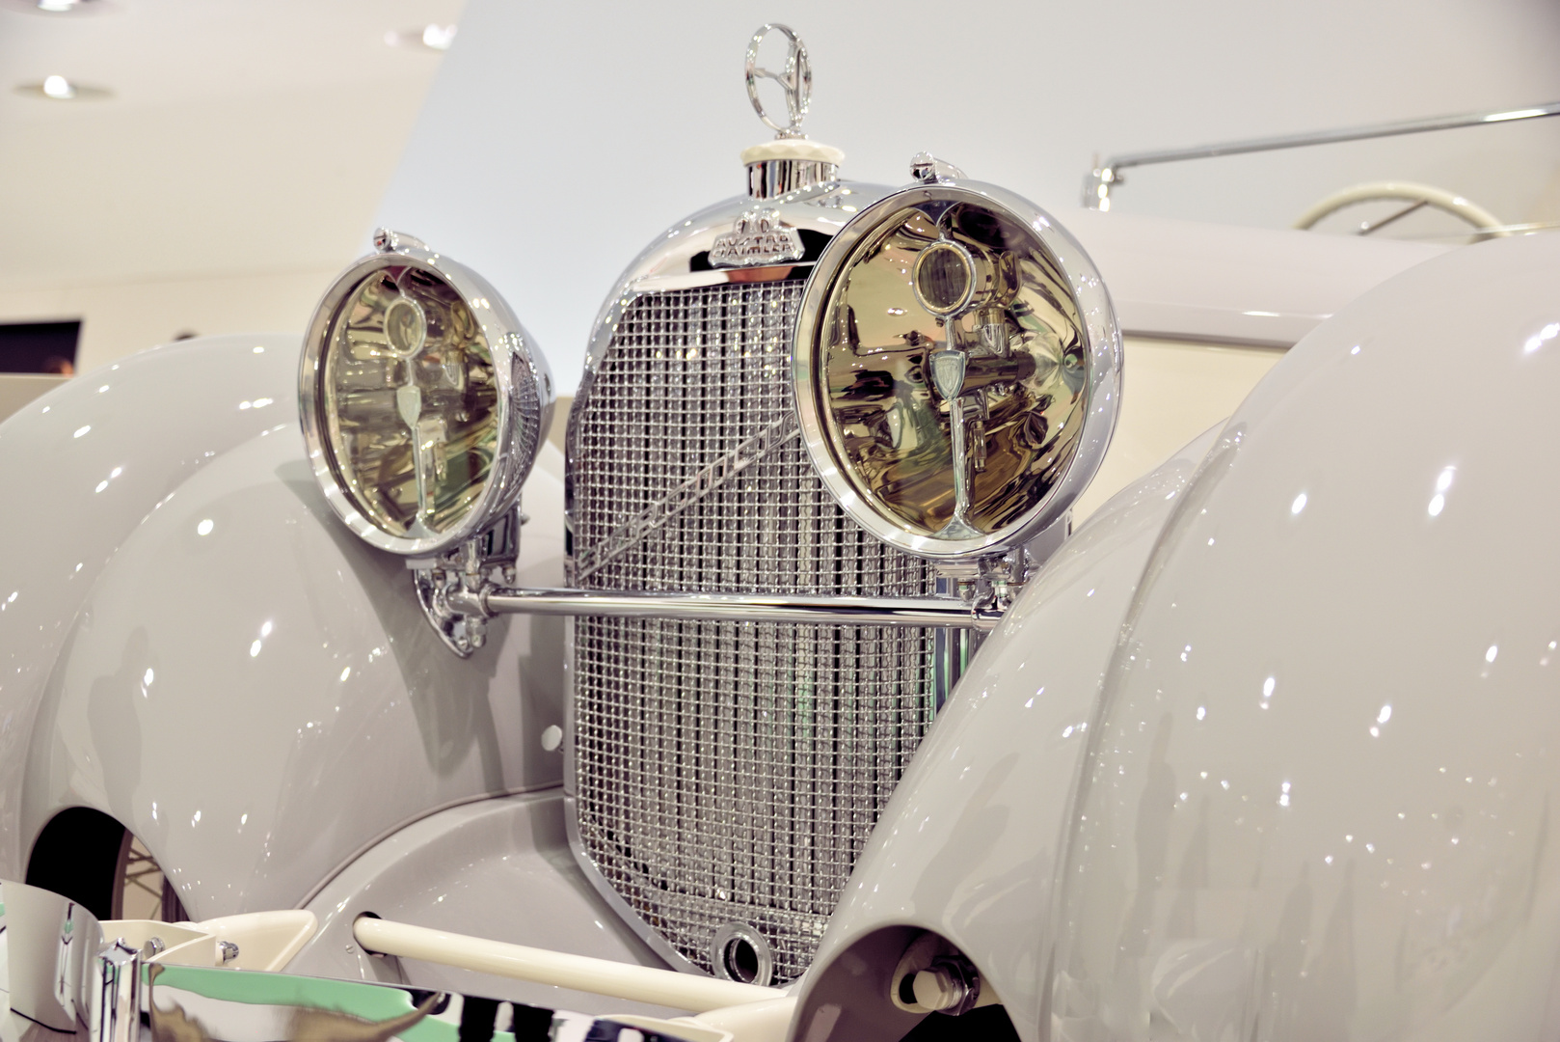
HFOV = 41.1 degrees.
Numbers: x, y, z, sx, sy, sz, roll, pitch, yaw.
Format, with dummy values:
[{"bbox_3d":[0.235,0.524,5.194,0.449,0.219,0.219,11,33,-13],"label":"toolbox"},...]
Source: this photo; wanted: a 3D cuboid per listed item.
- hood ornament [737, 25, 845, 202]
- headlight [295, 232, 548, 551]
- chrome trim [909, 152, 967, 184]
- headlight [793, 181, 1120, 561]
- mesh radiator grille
[{"bbox_3d":[0.010,-0.369,1.877,0.093,0.159,0.093,1,3,44],"label":"hood ornament"},{"bbox_3d":[-0.296,-0.127,1.973,0.284,0.300,0.186,0,6,39],"label":"headlight"},{"bbox_3d":[0.117,-0.260,1.538,0.020,0.024,0.059,0,6,39],"label":"chrome trim"},{"bbox_3d":[0.170,-0.118,1.606,0.284,0.284,0.186,0,6,39],"label":"headlight"},{"bbox_3d":[-0.031,0.097,1.828,0.424,0.613,0.059,1,2,39],"label":"mesh radiator grille"}]

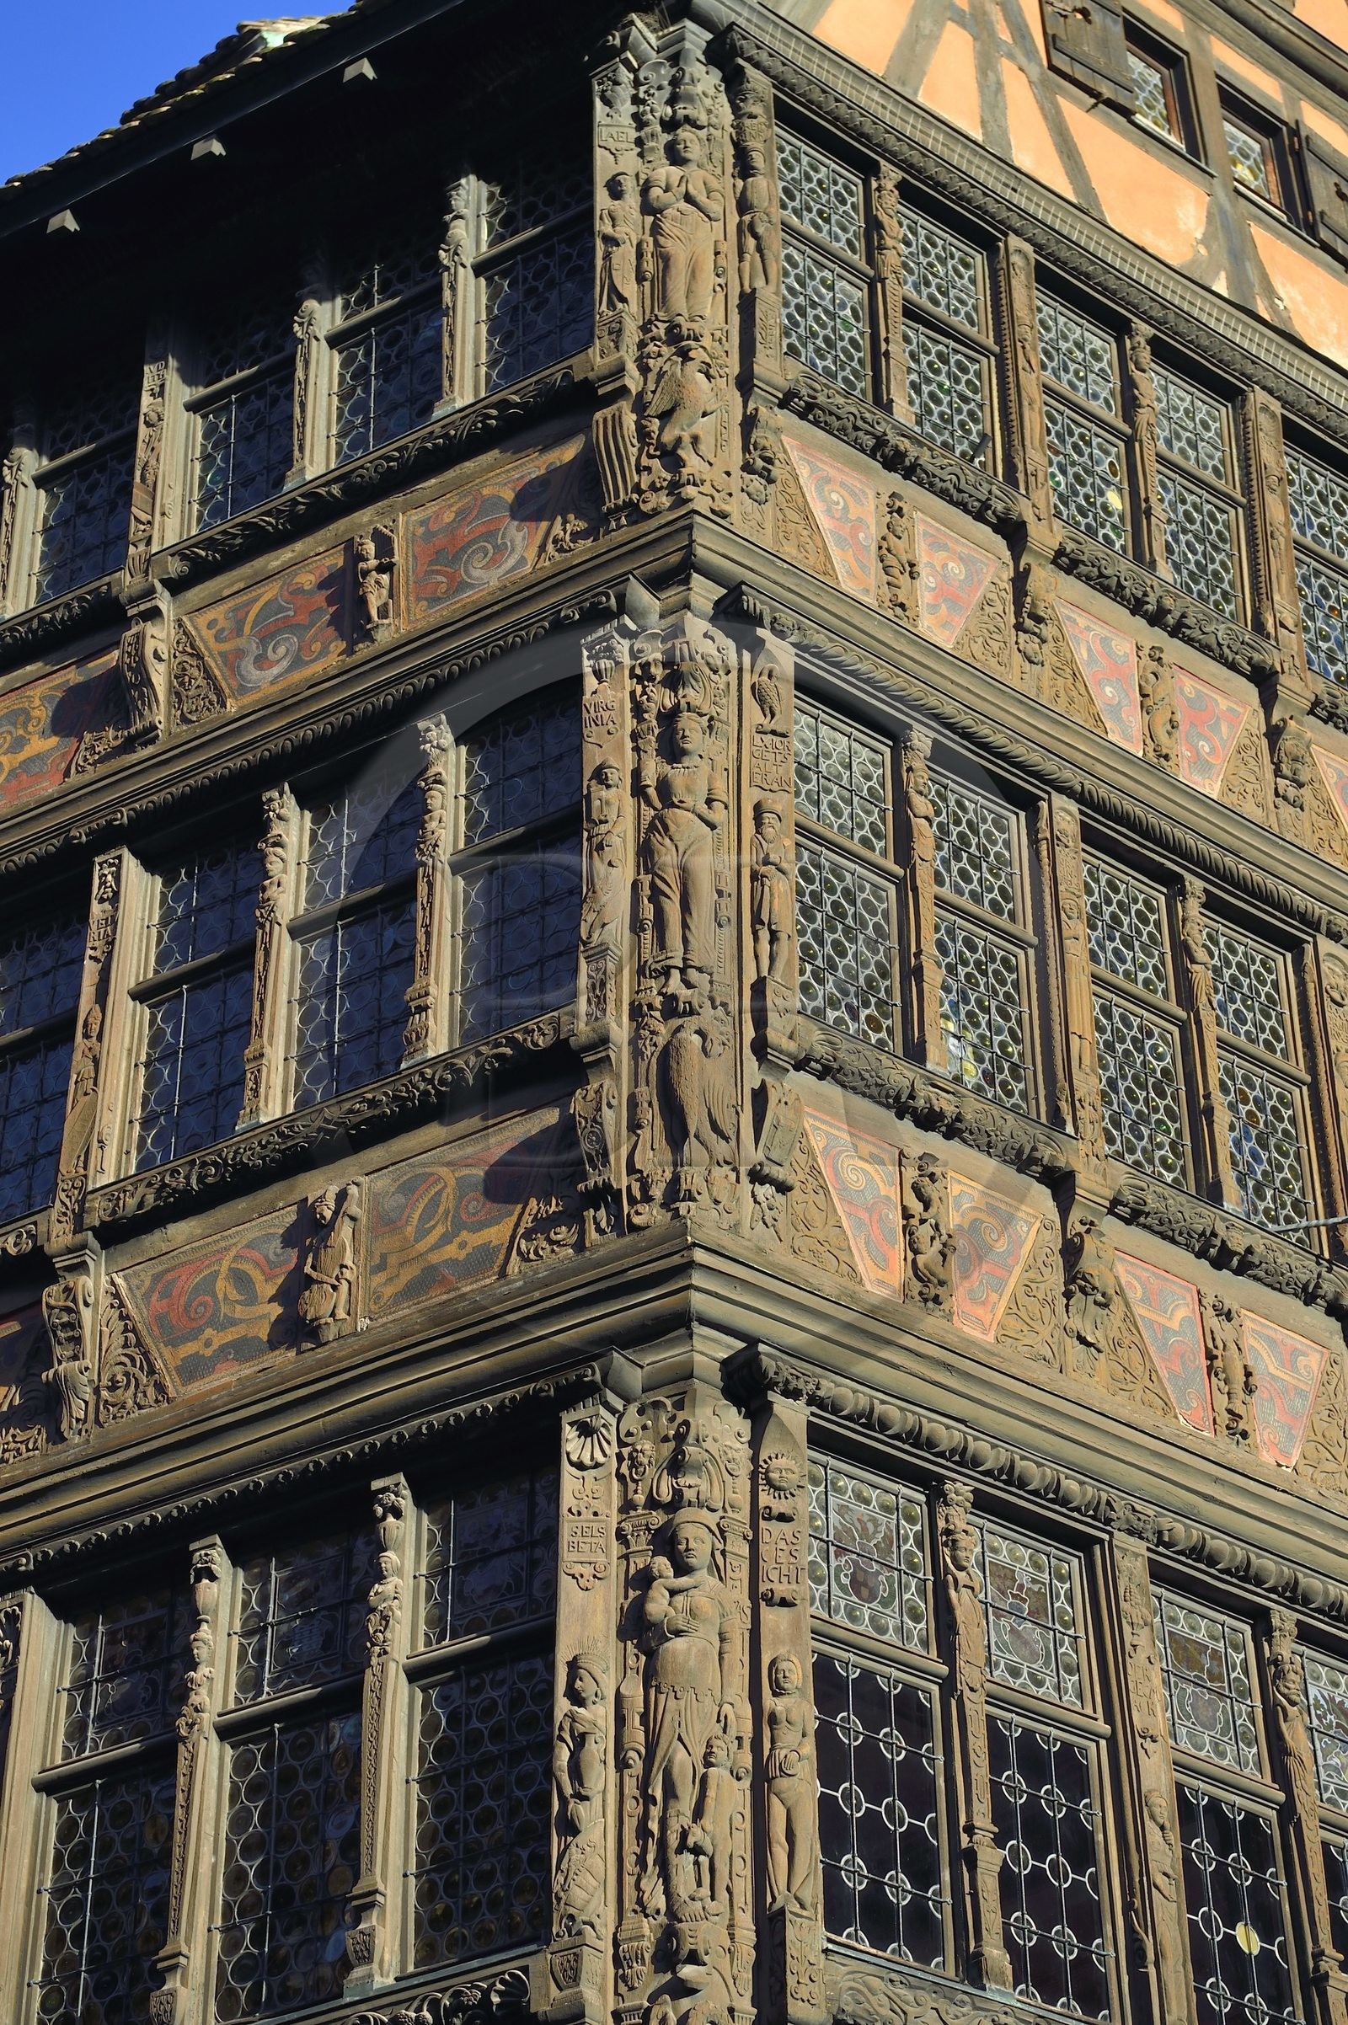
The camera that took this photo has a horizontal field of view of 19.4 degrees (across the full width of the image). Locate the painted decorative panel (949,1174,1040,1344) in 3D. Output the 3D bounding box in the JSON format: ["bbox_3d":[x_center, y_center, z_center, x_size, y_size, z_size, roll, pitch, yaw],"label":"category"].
[{"bbox_3d":[1.097,0.871,13.224,0.455,0.622,0.040,25,-44,-30],"label":"painted decorative panel"}]

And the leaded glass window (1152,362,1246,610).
[{"bbox_3d":[2.126,-2.109,16.176,0.554,1.361,0.080,25,-43,-31],"label":"leaded glass window"}]

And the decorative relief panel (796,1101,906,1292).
[{"bbox_3d":[0.592,0.650,13.013,0.430,0.620,0.050,25,-43,-31],"label":"decorative relief panel"}]

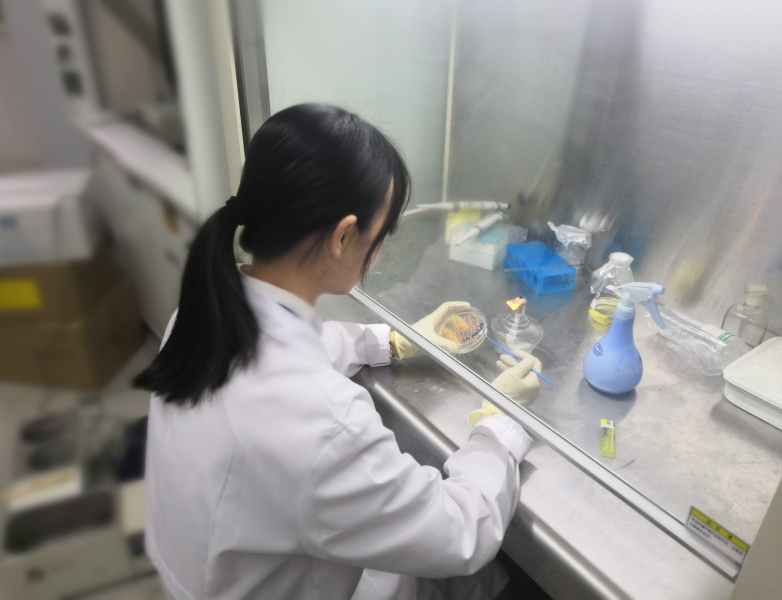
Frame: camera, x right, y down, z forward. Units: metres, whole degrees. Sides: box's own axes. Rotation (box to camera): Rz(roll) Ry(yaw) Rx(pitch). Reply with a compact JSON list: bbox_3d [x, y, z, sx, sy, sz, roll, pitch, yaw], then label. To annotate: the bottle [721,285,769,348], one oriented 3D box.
[{"bbox_3d":[0.747,0.025,1.302,0.078,0.123,0.078,-19,35,-31],"label":"bottle"}]

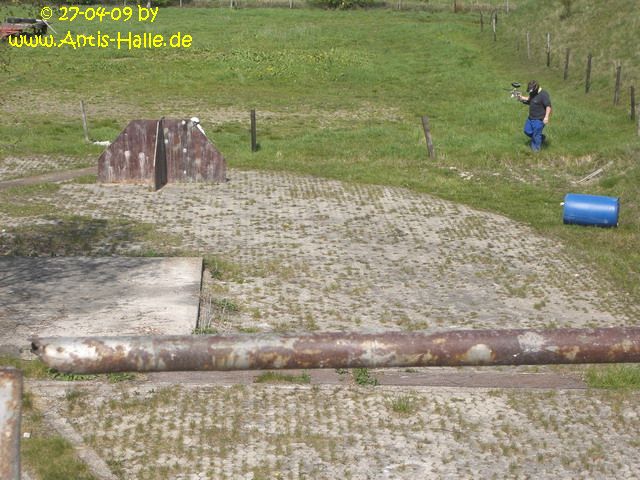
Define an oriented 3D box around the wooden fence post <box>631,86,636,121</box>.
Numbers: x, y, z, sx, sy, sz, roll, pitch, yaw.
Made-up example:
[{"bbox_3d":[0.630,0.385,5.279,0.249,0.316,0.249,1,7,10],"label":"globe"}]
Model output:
[{"bbox_3d":[7.930,-3.446,44.500,0.100,0.918,0.100,-1,10,0],"label":"wooden fence post"}]

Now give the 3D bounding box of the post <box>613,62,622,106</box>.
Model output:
[{"bbox_3d":[8.121,-4.209,48.000,0.120,1.160,0.120,3,10,0],"label":"post"}]

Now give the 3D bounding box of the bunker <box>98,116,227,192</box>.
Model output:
[{"bbox_3d":[-2.959,-1.653,33.000,2.380,1.240,2.200,1,10,0],"label":"bunker"}]

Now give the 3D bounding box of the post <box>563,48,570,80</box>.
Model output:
[{"bbox_3d":[7.950,-5.638,56.500,0.110,1.083,0.110,4,10,0],"label":"post"}]

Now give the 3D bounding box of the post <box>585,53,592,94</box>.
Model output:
[{"bbox_3d":[7.957,-4.907,52.000,0.110,1.242,0.110,3,10,0],"label":"post"}]

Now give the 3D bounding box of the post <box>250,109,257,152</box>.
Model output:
[{"bbox_3d":[-1.482,-2.433,39.300,0.100,1.008,0.100,-1,10,0],"label":"post"}]

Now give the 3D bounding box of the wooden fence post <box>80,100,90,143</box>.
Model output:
[{"bbox_3d":[-5.363,-2.699,40.000,0.090,0.967,0.090,-6,10,0],"label":"wooden fence post"}]

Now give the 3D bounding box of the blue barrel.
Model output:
[{"bbox_3d":[4.715,-0.500,30.500,0.930,0.570,0.570,4,0,13],"label":"blue barrel"}]

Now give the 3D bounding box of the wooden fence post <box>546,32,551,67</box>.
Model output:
[{"bbox_3d":[8.145,-6.761,62.500,0.100,1.253,0.100,0,10,0],"label":"wooden fence post"}]

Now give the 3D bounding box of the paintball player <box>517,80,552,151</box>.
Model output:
[{"bbox_3d":[5.056,-2.935,41.500,0.750,1.710,0.750,8,12,37],"label":"paintball player"}]

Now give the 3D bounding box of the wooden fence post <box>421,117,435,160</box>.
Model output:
[{"bbox_3d":[2.421,-2.265,39.000,0.120,0.989,0.120,-10,10,0],"label":"wooden fence post"}]

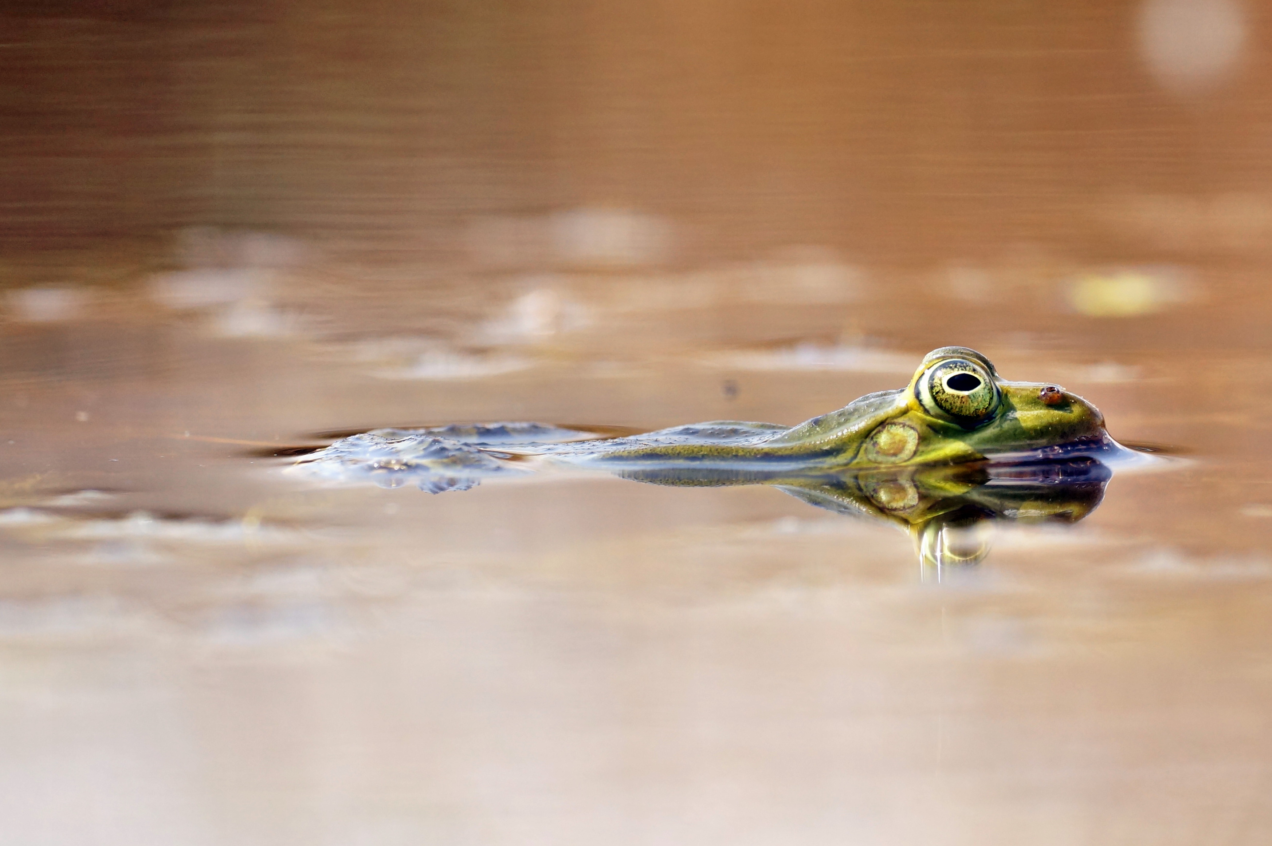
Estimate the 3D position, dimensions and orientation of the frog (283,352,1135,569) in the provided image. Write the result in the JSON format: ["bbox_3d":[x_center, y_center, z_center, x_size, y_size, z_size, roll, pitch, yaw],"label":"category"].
[{"bbox_3d":[0.008,0.009,1.150,0.100,0.037,0.058,1,7,9],"label":"frog"}]

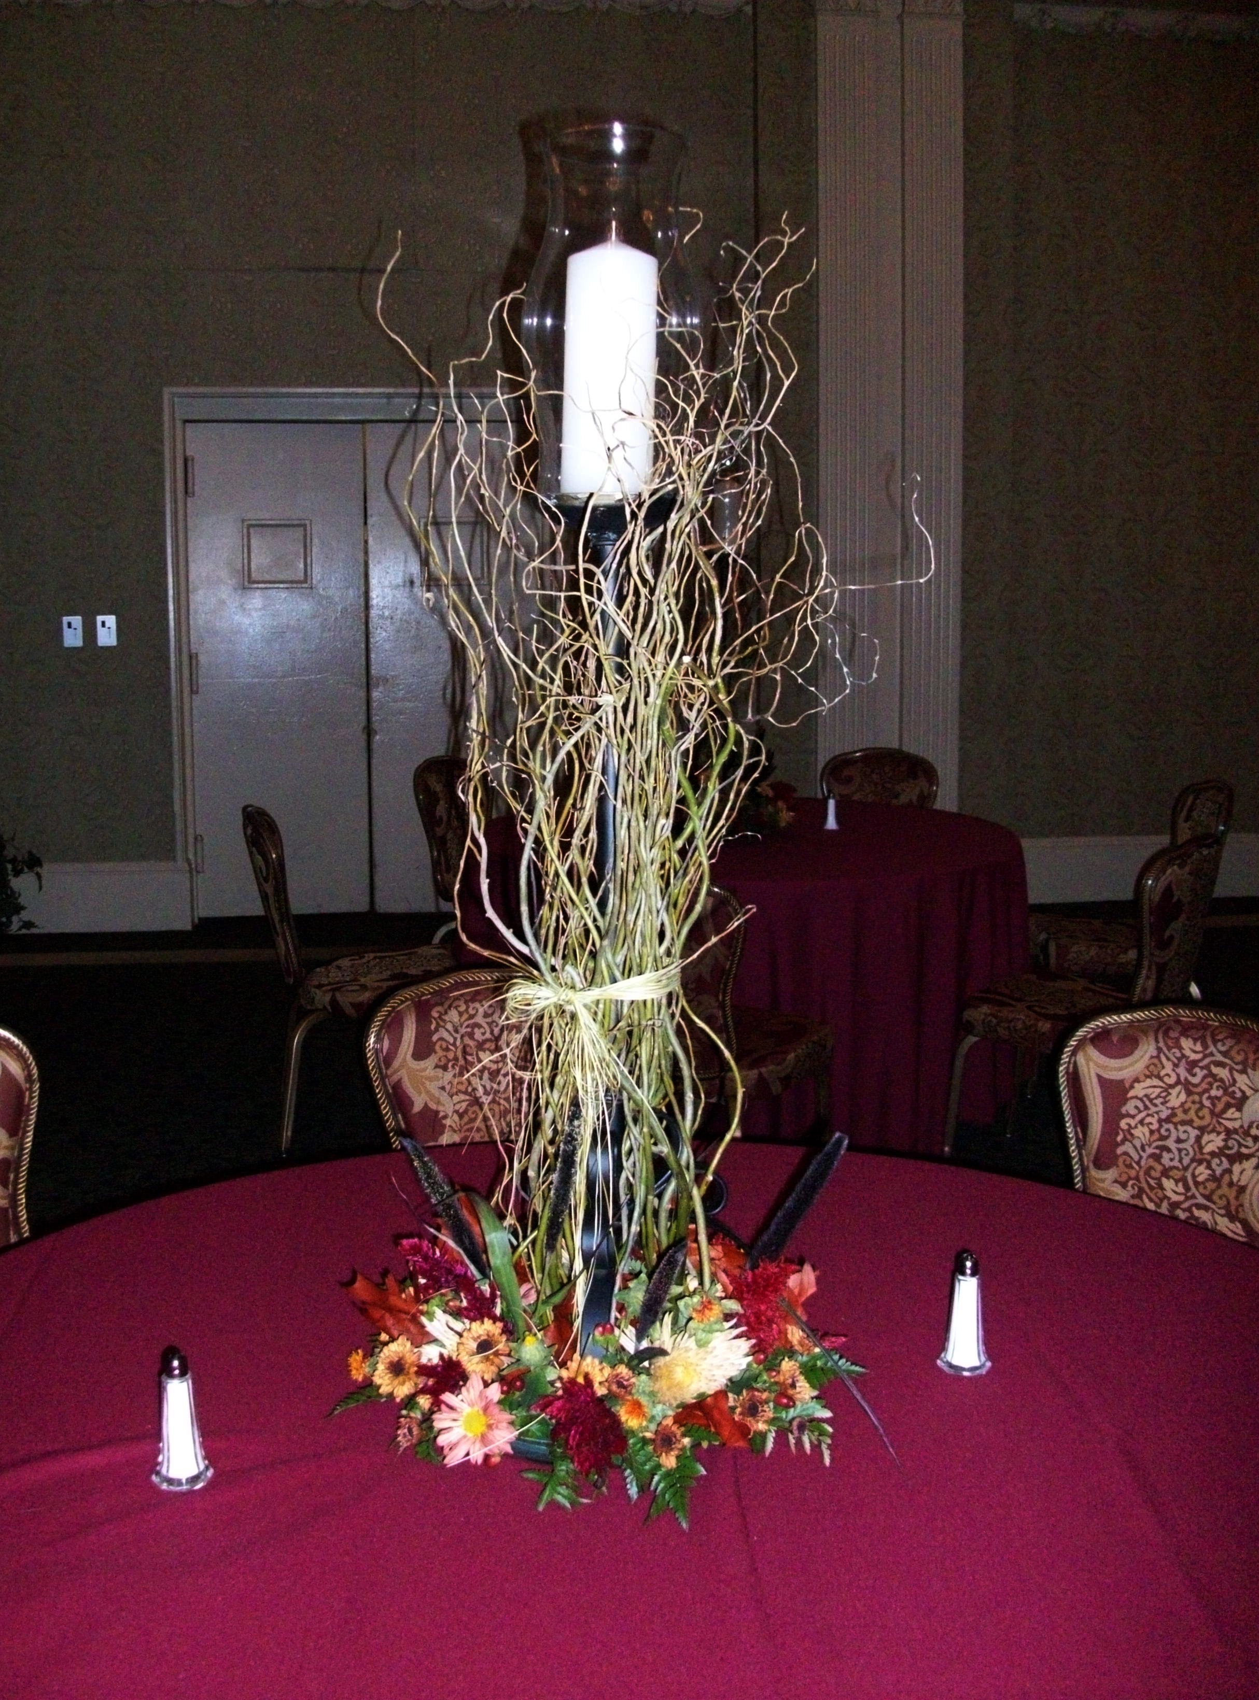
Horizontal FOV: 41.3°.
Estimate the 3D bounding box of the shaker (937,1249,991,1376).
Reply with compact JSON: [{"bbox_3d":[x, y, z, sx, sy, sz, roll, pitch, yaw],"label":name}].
[{"bbox_3d":[0.303,0.413,1.505,0.048,0.108,0.048,0,8,0],"label":"shaker"}]

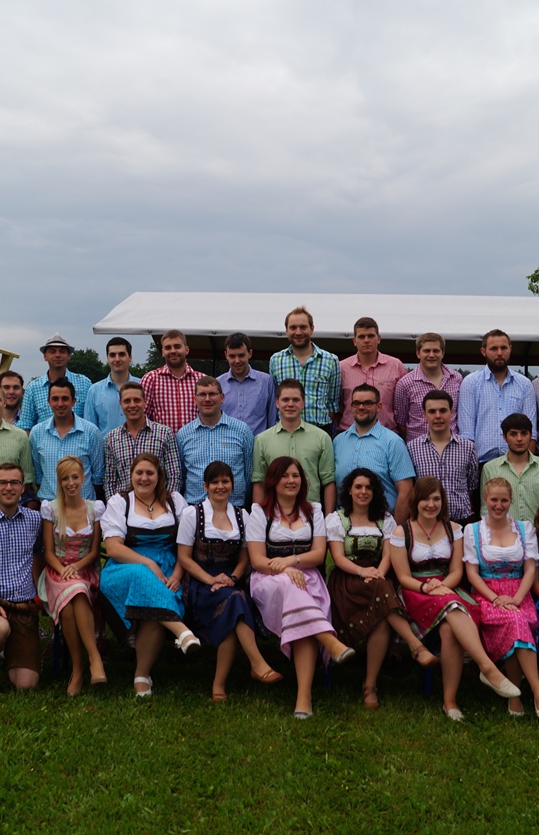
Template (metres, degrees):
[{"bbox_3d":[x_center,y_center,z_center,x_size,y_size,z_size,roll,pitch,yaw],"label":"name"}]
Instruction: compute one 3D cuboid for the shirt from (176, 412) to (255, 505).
[{"bbox_3d":[-0.340,0.266,5.930,0.510,0.620,0.300,1,1,-2],"label":"shirt"}]

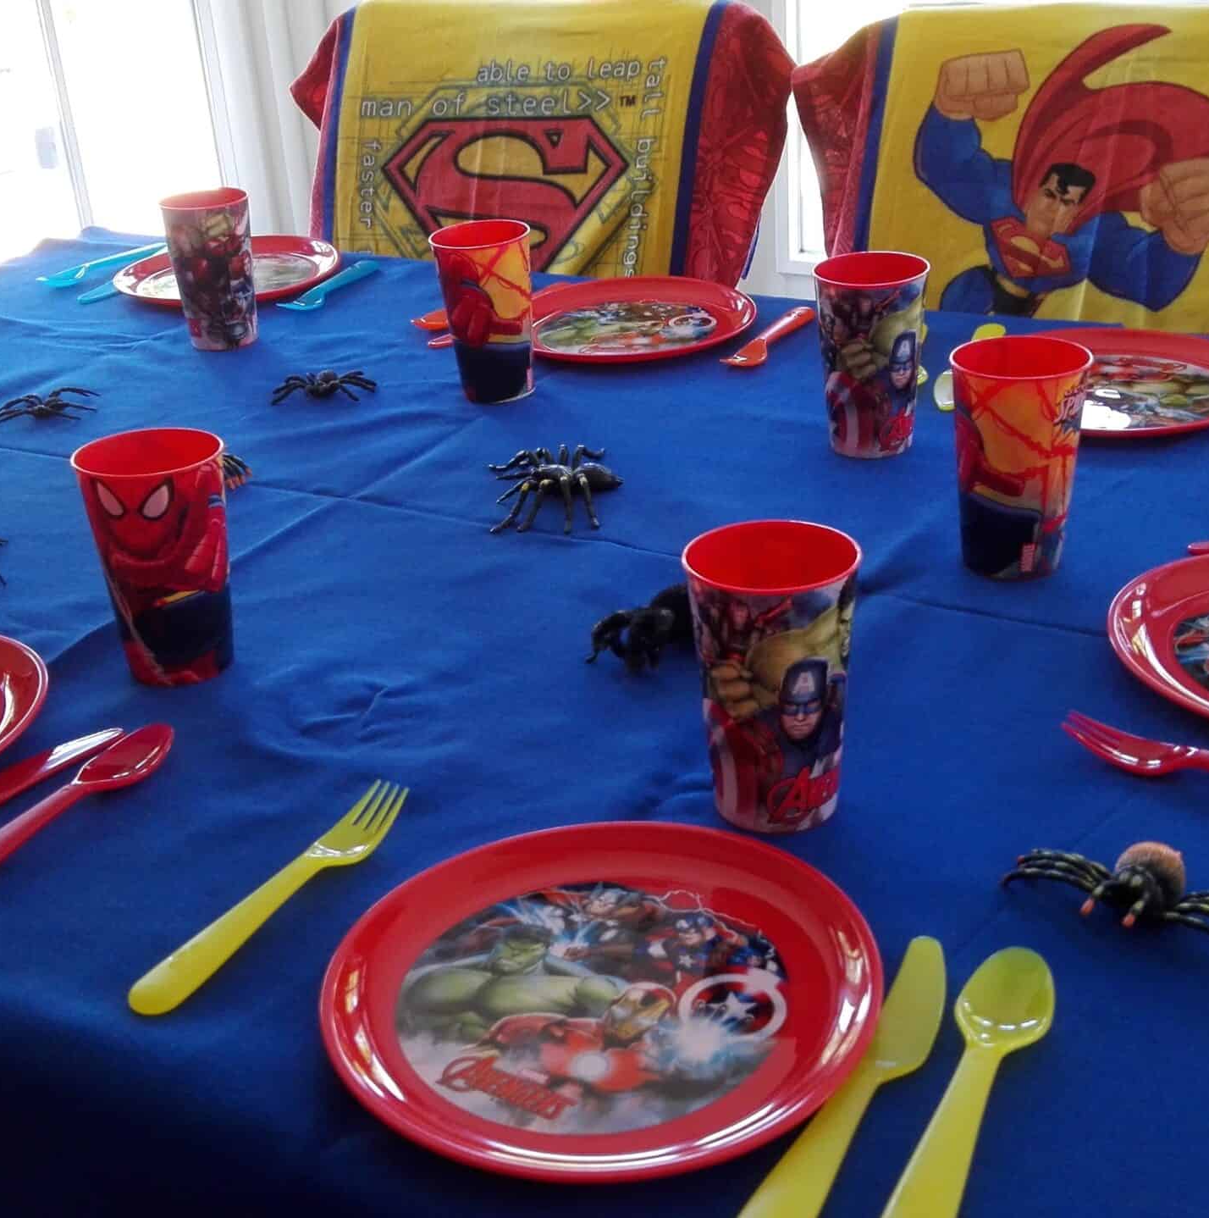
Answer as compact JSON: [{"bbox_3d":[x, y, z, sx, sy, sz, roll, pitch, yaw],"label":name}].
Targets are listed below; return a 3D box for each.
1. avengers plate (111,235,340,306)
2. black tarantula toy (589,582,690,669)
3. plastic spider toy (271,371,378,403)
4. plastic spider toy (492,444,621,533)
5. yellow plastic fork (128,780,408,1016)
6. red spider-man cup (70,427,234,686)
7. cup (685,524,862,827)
[{"bbox_3d":[-0.357,-0.316,1.488,0.212,0.018,0.212,-3,28,2],"label":"avengers plate"},{"bbox_3d":[0.036,0.008,0.844,0.090,0.036,0.080,20,36,39],"label":"black tarantula toy"},{"bbox_3d":[-0.225,-0.181,1.228,0.082,0.023,0.063,6,30,18],"label":"plastic spider toy"},{"bbox_3d":[-0.034,-0.090,1.050,0.092,0.032,0.118,-1,27,5],"label":"plastic spider toy"},{"bbox_3d":[-0.144,0.126,0.690,0.023,0.018,0.164,15,33,31],"label":"yellow plastic fork"},{"bbox_3d":[-0.237,-0.027,0.847,0.078,0.127,0.078,-4,27,0],"label":"red spider-man cup"},{"bbox_3d":[0.079,0.033,0.724,0.079,0.129,0.079,0,28,6],"label":"cup"}]

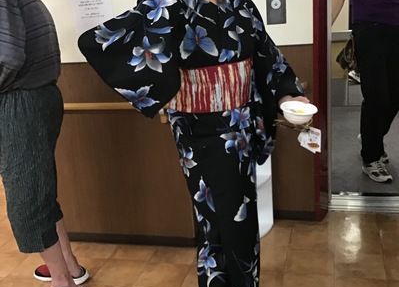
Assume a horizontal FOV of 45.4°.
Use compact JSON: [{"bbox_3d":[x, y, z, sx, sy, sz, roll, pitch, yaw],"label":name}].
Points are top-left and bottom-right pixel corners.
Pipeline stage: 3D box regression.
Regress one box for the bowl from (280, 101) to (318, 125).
[{"bbox_3d":[0.315,-0.096,1.500,0.118,0.045,0.118,2,24,-1],"label":"bowl"}]

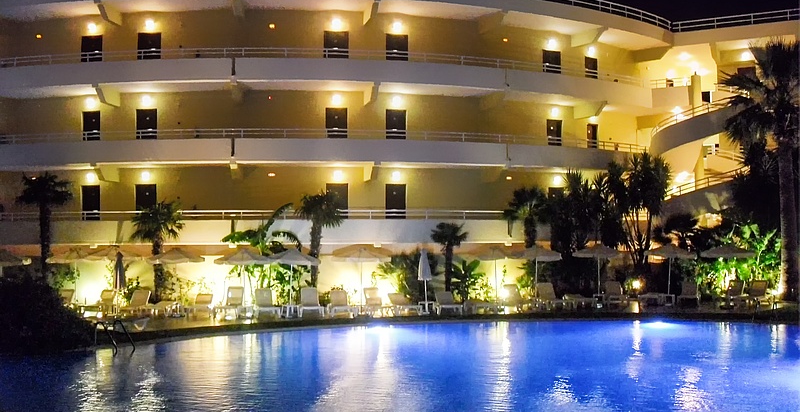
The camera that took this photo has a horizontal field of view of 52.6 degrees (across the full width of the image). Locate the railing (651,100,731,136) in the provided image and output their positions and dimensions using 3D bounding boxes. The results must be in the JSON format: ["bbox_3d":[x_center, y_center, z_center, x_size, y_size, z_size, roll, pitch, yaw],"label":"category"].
[{"bbox_3d":[12.663,-3.808,35.200,3.400,1.450,1.000,-2,-3,37],"label":"railing"}]

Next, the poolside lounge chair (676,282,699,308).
[{"bbox_3d":[11.001,3.341,30.850,0.700,0.920,1.750,-1,-3,21],"label":"poolside lounge chair"}]

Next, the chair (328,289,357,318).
[{"bbox_3d":[-1.898,3.165,26.594,0.680,0.850,1.650,1,-2,-13],"label":"chair"}]

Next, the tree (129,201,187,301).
[{"bbox_3d":[-8.634,1.751,28.753,1.950,3.850,1.950,0,-2,0],"label":"tree"}]

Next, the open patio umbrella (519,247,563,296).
[{"bbox_3d":[4.709,2.506,27.622,1.900,2.250,1.900,0,-2,0],"label":"open patio umbrella"}]

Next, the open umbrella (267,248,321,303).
[{"bbox_3d":[-3.761,2.601,28.050,1.900,2.300,1.900,0,-3,0],"label":"open umbrella"}]

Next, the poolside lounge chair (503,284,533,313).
[{"bbox_3d":[3.989,3.170,27.595,0.680,0.920,1.600,1,-2,-13],"label":"poolside lounge chair"}]

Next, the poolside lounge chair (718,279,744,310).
[{"bbox_3d":[11.691,3.139,28.498,0.720,0.870,1.650,-1,-2,28],"label":"poolside lounge chair"}]

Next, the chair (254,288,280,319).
[{"bbox_3d":[-4.600,3.281,27.719,0.700,0.920,1.750,1,-3,-18],"label":"chair"}]

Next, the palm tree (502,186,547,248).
[{"bbox_3d":[4.535,1.488,29.373,1.600,4.300,1.600,0,-2,0],"label":"palm tree"}]

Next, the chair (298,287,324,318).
[{"bbox_3d":[-2.953,3.163,26.783,0.740,0.850,1.700,0,-2,-9],"label":"chair"}]

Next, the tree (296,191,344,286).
[{"bbox_3d":[-2.759,1.573,27.870,1.650,4.100,1.650,0,-2,0],"label":"tree"}]

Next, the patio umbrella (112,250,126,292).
[{"bbox_3d":[-9.257,2.527,26.520,0.400,2.120,0.400,0,-2,0],"label":"patio umbrella"}]

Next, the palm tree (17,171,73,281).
[{"bbox_3d":[-13.110,1.278,29.914,2.100,5.200,2.100,0,-3,0],"label":"palm tree"}]

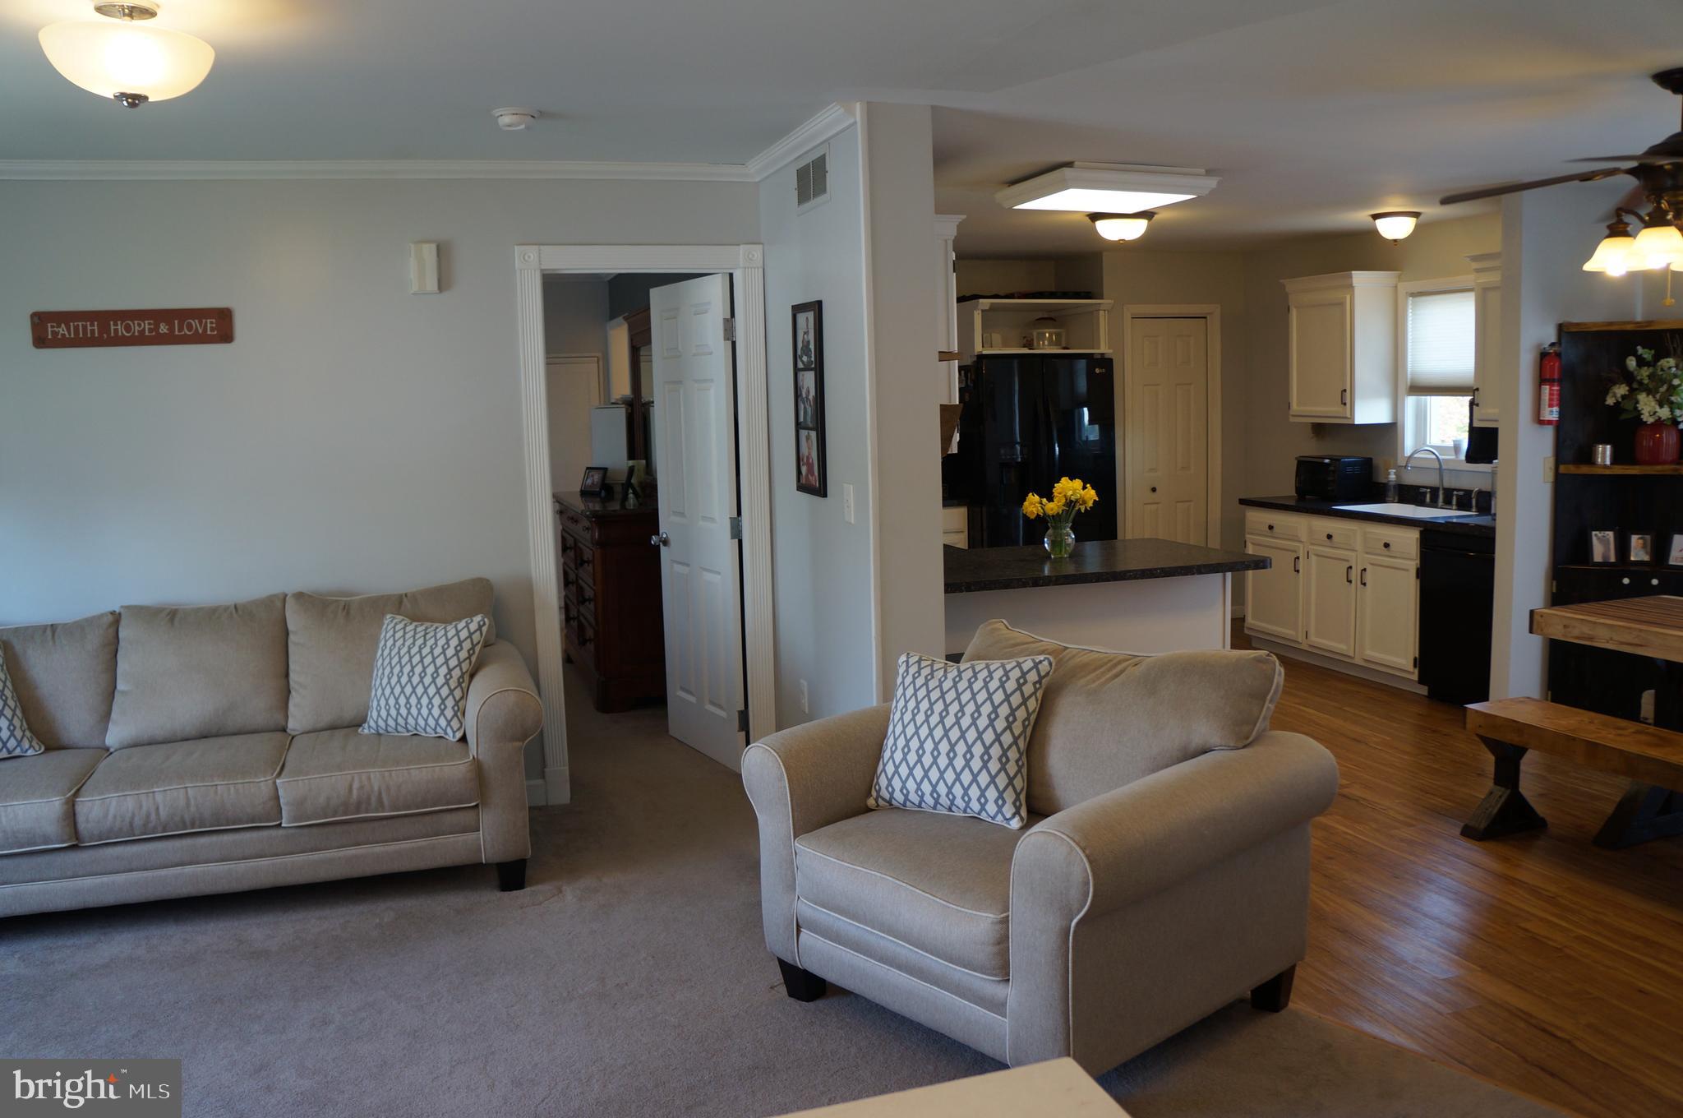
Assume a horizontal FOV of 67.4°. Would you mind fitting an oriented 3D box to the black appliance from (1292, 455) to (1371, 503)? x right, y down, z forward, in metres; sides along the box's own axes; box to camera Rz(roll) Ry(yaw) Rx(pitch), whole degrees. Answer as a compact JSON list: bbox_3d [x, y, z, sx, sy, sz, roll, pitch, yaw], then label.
[{"bbox_3d":[2.753,-0.451,7.018,0.280,0.235,0.380,-4,8,-20],"label":"black appliance"}]

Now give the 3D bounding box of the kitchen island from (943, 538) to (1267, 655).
[{"bbox_3d":[0.839,0.445,5.111,1.530,0.900,0.840,-4,7,-17],"label":"kitchen island"}]

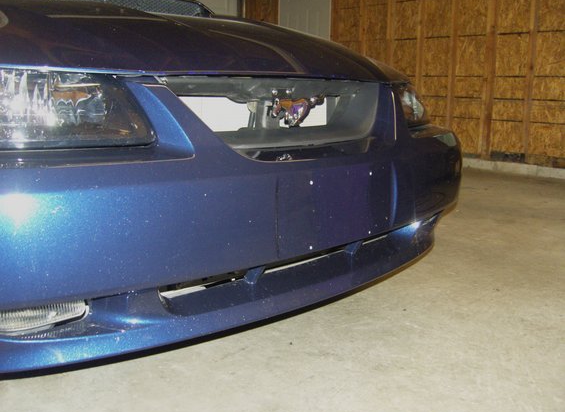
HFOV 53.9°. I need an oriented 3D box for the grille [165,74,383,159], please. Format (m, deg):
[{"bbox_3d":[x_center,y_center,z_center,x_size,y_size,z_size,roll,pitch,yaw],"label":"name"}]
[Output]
[{"bbox_3d":[0.017,-0.181,1.134,0.600,0.160,0.150,-11,15,-43],"label":"grille"}]

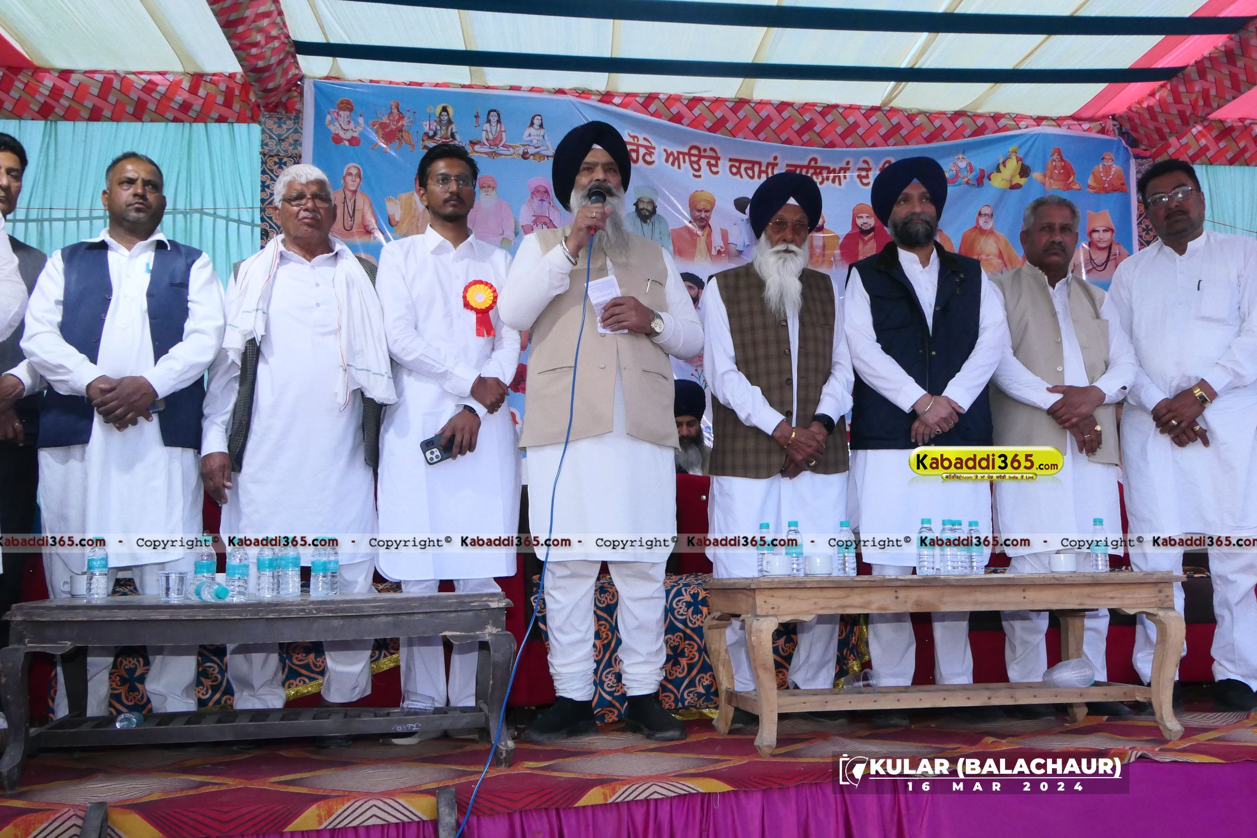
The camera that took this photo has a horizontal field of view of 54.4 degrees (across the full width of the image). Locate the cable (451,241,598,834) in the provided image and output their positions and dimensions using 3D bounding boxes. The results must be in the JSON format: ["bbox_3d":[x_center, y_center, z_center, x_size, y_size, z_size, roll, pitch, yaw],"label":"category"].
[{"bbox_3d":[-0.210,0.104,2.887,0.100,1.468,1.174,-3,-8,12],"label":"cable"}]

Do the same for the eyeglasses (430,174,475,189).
[{"bbox_3d":[-0.562,-0.709,3.761,0.137,0.042,0.140,4,-9,-28],"label":"eyeglasses"}]

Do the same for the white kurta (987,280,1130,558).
[{"bbox_3d":[1.398,-0.043,3.965,0.470,0.930,0.340,-2,-7,6],"label":"white kurta"}]

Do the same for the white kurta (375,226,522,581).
[{"bbox_3d":[-0.537,-0.065,3.631,0.450,1.067,0.340,1,-7,-16],"label":"white kurta"}]

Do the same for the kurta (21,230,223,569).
[{"bbox_3d":[-1.521,-0.077,3.667,0.550,1.043,0.380,2,-8,-20],"label":"kurta"}]

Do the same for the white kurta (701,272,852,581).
[{"bbox_3d":[0.471,0.015,3.840,0.480,0.990,0.310,0,-7,-8],"label":"white kurta"}]

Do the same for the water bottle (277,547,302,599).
[{"bbox_3d":[-0.827,0.364,2.980,0.051,0.160,0.051,-1,-7,0],"label":"water bottle"}]

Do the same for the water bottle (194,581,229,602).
[{"bbox_3d":[-1.139,0.470,3.330,0.058,0.058,0.175,4,-7,-44],"label":"water bottle"}]

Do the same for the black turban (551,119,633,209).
[{"bbox_3d":[-0.112,-0.767,3.700,0.230,0.235,0.260,0,-10,-15],"label":"black turban"}]

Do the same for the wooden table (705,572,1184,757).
[{"bbox_3d":[0.845,0.660,3.410,1.180,0.442,0.520,0,-7,-10],"label":"wooden table"}]

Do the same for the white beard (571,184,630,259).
[{"bbox_3d":[-0.083,-0.582,3.600,0.165,0.220,0.140,5,-11,-14],"label":"white beard"}]

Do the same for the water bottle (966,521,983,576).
[{"bbox_3d":[1.014,0.378,3.579,0.051,0.160,0.051,-1,-7,0],"label":"water bottle"}]

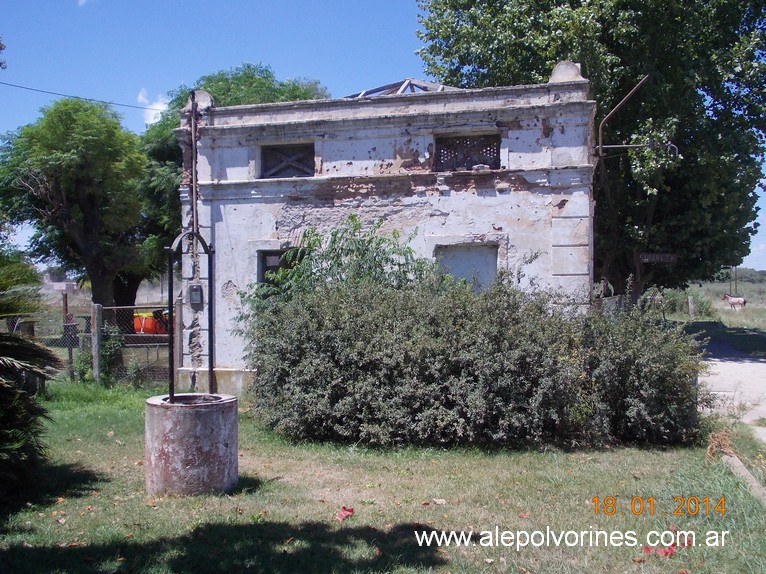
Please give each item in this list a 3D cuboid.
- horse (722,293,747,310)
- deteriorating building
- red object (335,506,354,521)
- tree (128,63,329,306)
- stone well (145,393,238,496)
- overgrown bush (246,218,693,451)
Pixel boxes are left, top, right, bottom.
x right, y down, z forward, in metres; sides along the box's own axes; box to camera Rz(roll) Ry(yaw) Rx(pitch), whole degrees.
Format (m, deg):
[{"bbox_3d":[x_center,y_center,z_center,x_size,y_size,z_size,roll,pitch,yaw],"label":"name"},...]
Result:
[{"bbox_3d":[27.598,1.241,66.000,2.000,1.500,0.500,-1,0,23],"label":"horse"},{"bbox_3d":[0.446,-0.890,14.247,6.230,4.950,4.600,-1,0,16],"label":"deteriorating building"},{"bbox_3d":[-0.273,1.593,5.950,0.140,0.070,0.120,-1,0,0],"label":"red object"},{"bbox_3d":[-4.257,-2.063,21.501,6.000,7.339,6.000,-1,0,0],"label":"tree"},{"bbox_3d":[-1.598,1.288,6.997,0.770,0.701,0.770,-1,0,0],"label":"stone well"},{"bbox_3d":[0.878,0.422,9.695,5.015,2.355,2.300,-1,0,12],"label":"overgrown bush"}]

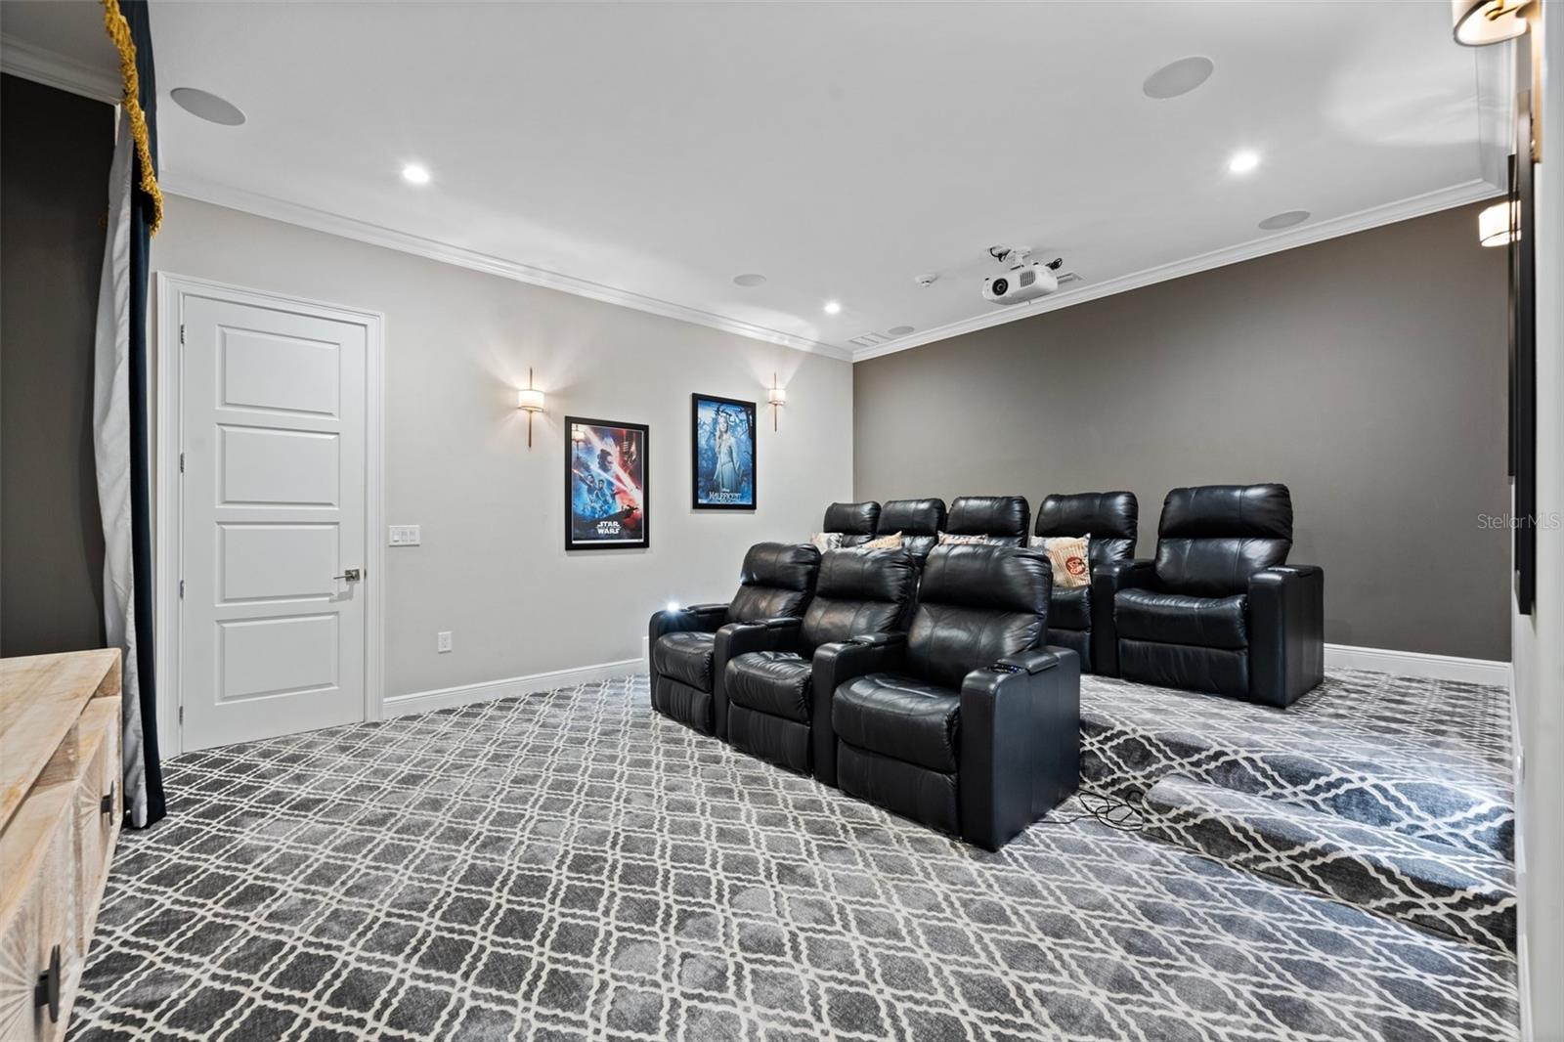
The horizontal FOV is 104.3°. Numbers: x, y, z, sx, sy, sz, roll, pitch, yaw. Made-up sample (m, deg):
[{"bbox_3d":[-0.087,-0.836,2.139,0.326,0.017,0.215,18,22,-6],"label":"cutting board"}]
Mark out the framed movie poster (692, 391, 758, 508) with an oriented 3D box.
[{"bbox_3d":[-0.515,-0.607,5.521,0.698,1.005,0.028,0,0,-41],"label":"framed movie poster"}]

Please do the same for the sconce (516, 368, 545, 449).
[{"bbox_3d":[-1.793,-0.812,4.356,0.185,0.573,0.110,0,0,-41],"label":"sconce"}]

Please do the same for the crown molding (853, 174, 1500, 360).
[{"bbox_3d":[2.260,-1.761,4.893,0.092,0.088,4.615,0,0,-41],"label":"crown molding"}]

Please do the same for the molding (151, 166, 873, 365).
[{"bbox_3d":[-1.226,-1.761,4.861,5.399,0.088,0.092,0,0,-41],"label":"molding"}]

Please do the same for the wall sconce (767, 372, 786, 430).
[{"bbox_3d":[-0.049,-1.147,5.871,0.185,0.569,0.110,0,0,-41],"label":"wall sconce"}]

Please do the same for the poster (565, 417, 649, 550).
[{"bbox_3d":[-1.361,-0.279,4.786,0.692,1.002,0.028,0,0,-41],"label":"poster"}]

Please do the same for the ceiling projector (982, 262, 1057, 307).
[{"bbox_3d":[1.579,-1.572,4.053,0.300,0.140,0.380,0,0,-41],"label":"ceiling projector"}]

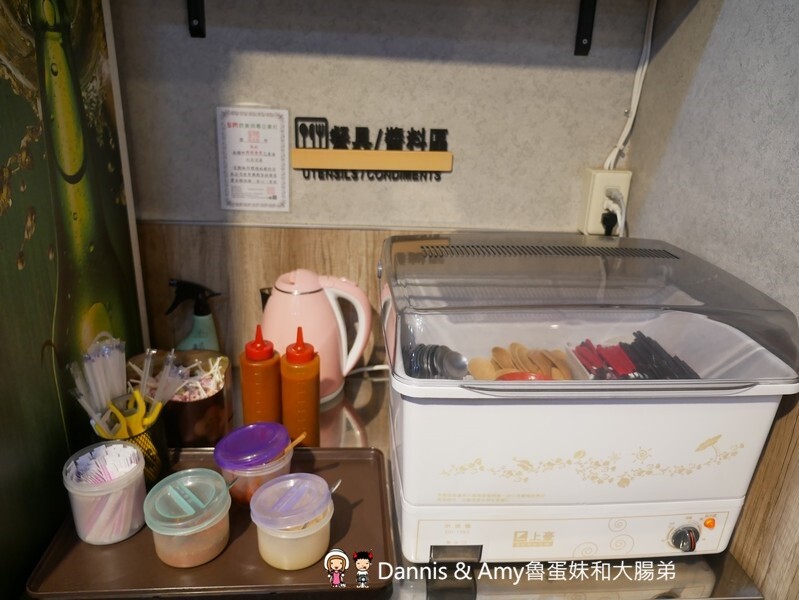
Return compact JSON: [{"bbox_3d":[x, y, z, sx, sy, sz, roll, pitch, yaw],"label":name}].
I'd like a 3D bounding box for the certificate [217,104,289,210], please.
[{"bbox_3d":[-0.271,-0.259,1.034,0.129,0.185,0.008,1,22,-3],"label":"certificate"}]

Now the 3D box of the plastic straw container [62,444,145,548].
[{"bbox_3d":[-0.393,0.262,0.750,0.092,0.105,0.092,1,22,-3],"label":"plastic straw container"}]

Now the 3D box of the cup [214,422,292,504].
[{"bbox_3d":[-0.219,0.251,0.846,0.110,0.074,0.110,1,22,-3],"label":"cup"}]

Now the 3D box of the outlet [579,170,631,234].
[{"bbox_3d":[0.395,-0.188,1.070,0.072,0.121,0.042,1,22,-3],"label":"outlet"}]

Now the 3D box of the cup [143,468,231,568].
[{"bbox_3d":[-0.276,0.289,0.735,0.106,0.076,0.106,1,22,-3],"label":"cup"}]

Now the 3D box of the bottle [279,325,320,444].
[{"bbox_3d":[-0.165,0.145,0.934,0.069,0.218,0.069,1,22,-3],"label":"bottle"}]

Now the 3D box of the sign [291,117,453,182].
[{"bbox_3d":[-0.049,-0.275,1.028,0.300,0.112,0.022,1,22,-3],"label":"sign"}]

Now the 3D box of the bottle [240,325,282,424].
[{"bbox_3d":[-0.232,0.142,0.937,0.070,0.217,0.070,1,22,-3],"label":"bottle"}]

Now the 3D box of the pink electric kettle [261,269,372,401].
[{"bbox_3d":[-0.159,0.066,1.073,0.213,0.262,0.158,1,22,-3],"label":"pink electric kettle"}]

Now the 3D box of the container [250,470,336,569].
[{"bbox_3d":[-0.141,0.296,0.739,0.106,0.071,0.106,1,22,-3],"label":"container"}]

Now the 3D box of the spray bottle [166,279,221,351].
[{"bbox_3d":[-0.397,0.068,1.085,0.097,0.229,0.085,1,22,-3],"label":"spray bottle"}]

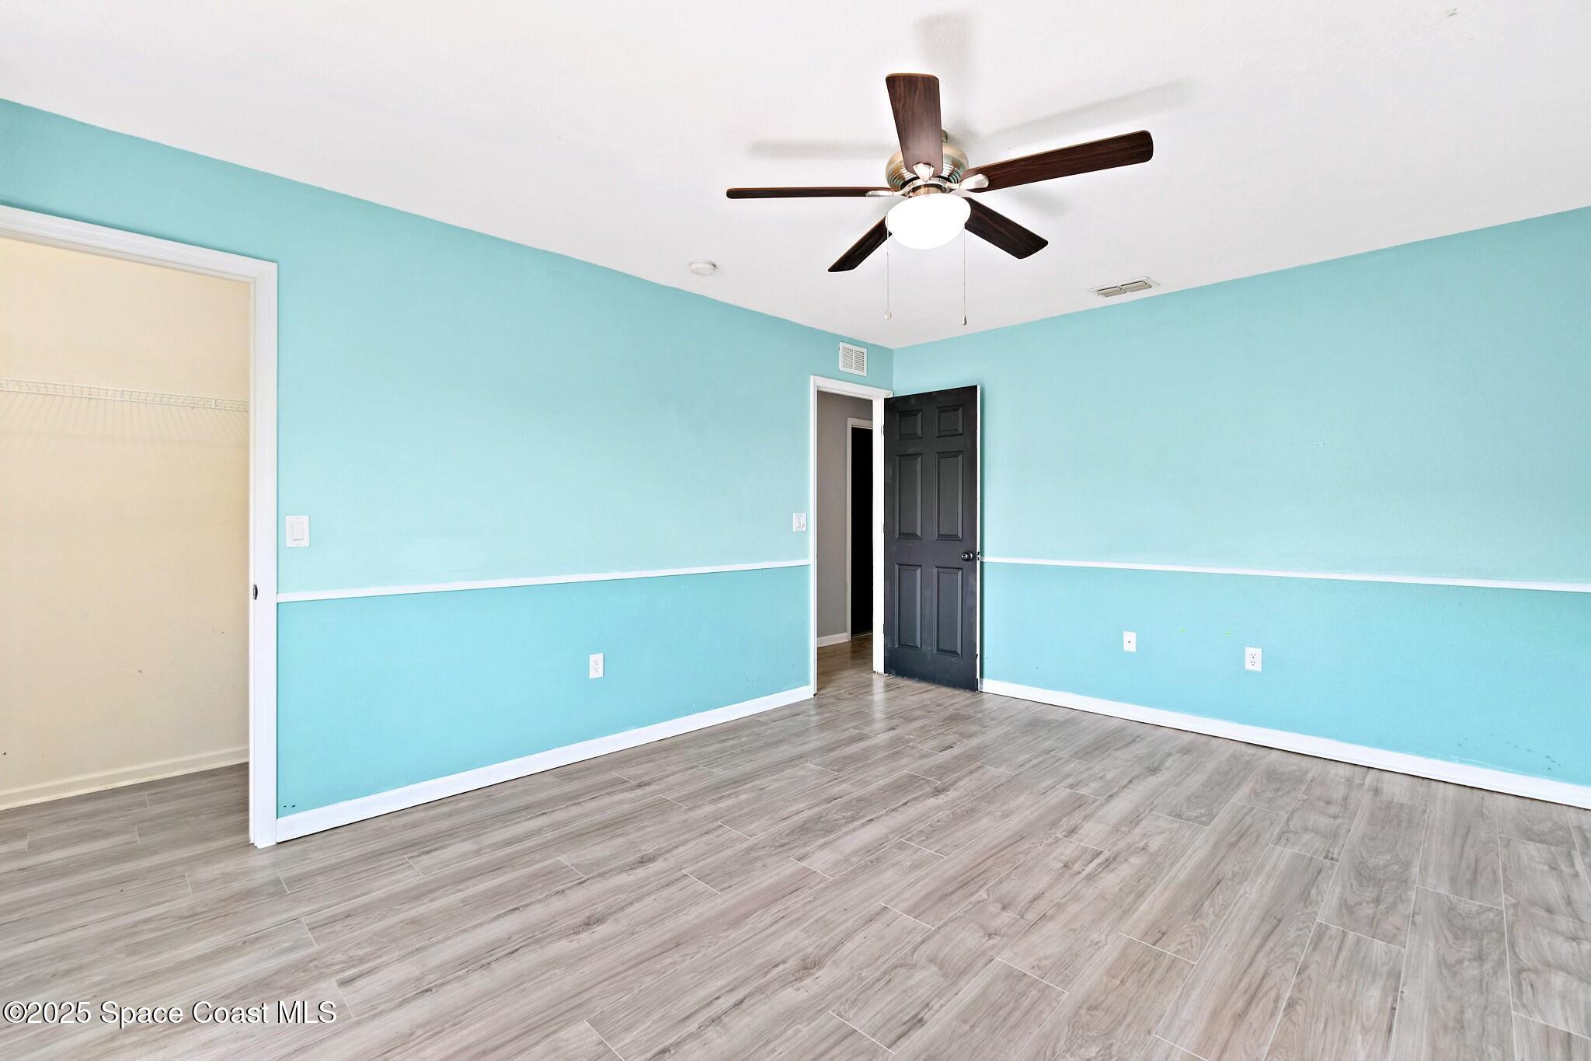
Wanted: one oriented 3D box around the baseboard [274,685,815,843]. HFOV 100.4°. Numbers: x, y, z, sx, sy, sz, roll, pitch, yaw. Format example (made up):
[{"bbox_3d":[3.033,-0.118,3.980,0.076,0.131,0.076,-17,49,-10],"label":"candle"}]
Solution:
[{"bbox_3d":[-0.895,1.076,3.382,2.774,0.087,0.015,-1,2,-44],"label":"baseboard"}]

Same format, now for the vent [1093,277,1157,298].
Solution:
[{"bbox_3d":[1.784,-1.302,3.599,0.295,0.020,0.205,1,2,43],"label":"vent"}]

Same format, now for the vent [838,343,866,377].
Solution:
[{"bbox_3d":[0.406,-1.176,4.572,0.285,0.190,0.018,-1,2,-44],"label":"vent"}]

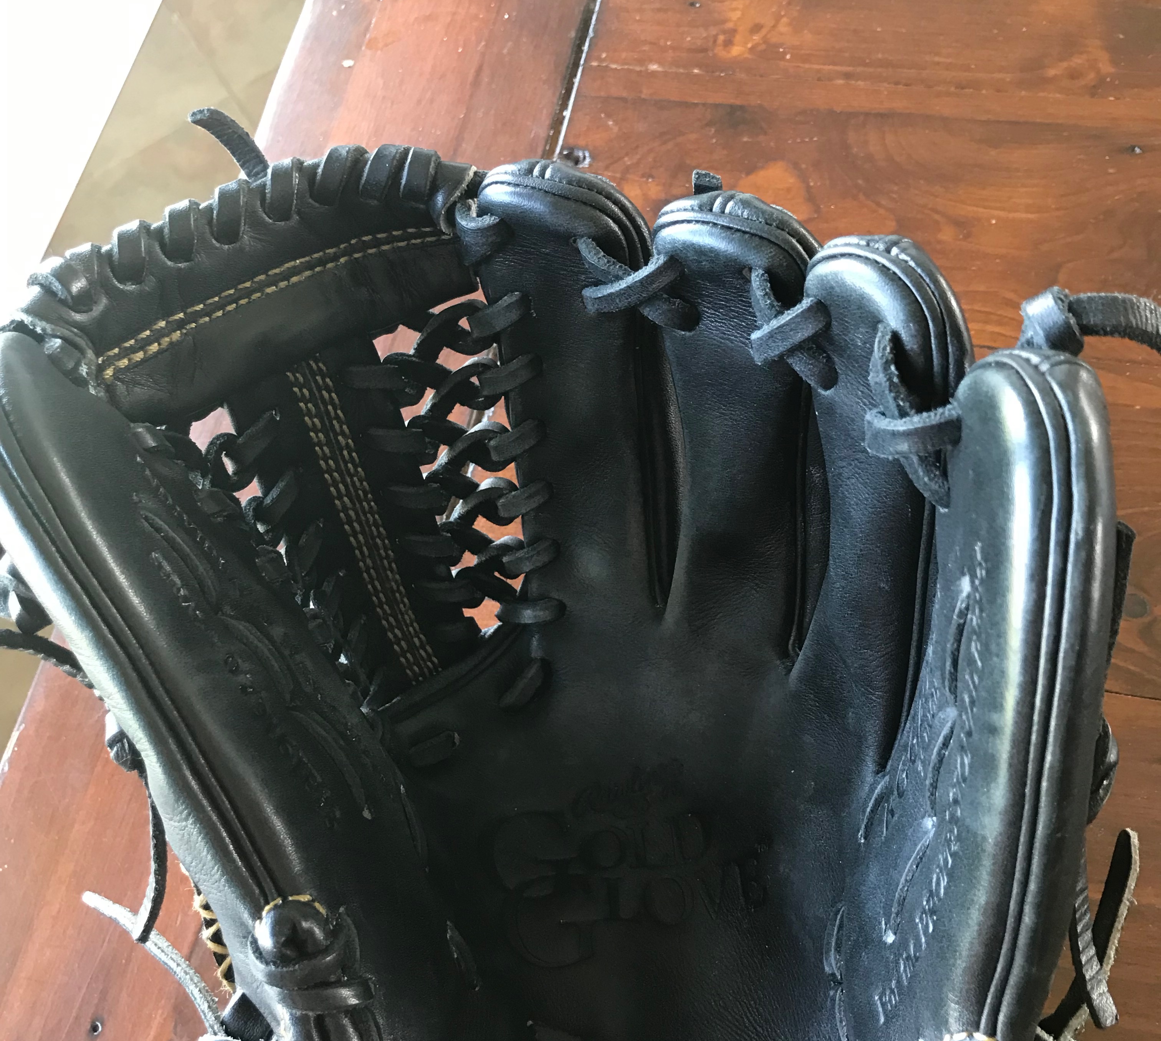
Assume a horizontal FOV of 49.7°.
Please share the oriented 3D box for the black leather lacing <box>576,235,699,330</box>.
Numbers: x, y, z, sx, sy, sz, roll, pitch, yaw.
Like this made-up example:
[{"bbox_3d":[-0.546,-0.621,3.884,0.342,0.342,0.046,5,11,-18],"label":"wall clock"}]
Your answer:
[{"bbox_3d":[0.015,-0.063,0.330,0.034,0.013,0.021,13,108,8],"label":"black leather lacing"}]

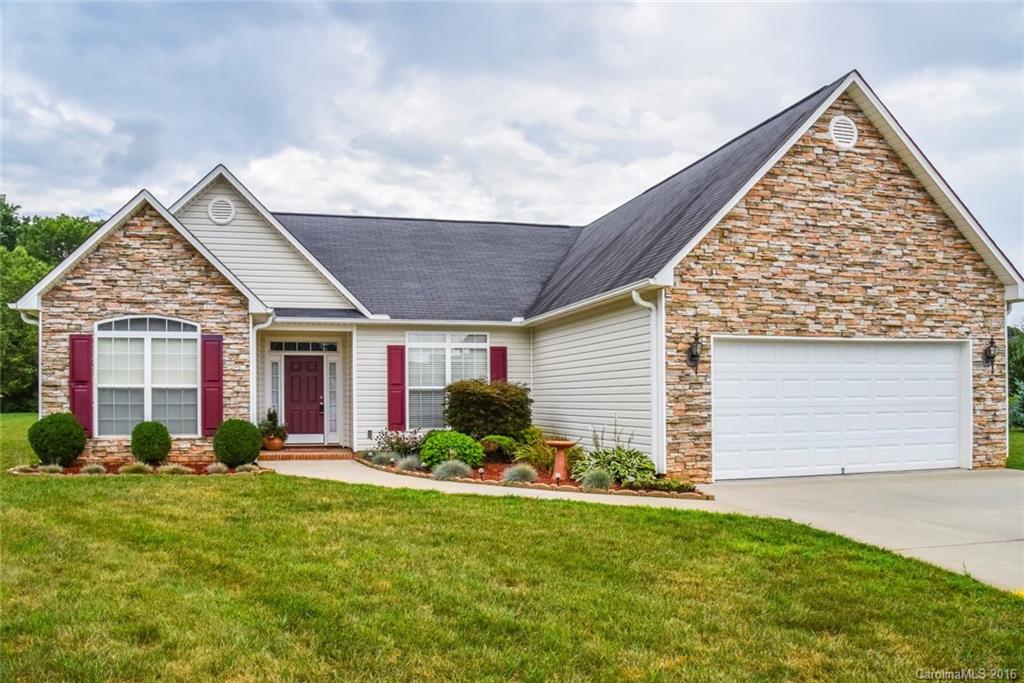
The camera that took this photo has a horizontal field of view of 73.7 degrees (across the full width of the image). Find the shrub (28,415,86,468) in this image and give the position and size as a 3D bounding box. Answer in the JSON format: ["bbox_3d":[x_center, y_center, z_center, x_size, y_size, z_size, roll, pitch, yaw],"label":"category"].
[{"bbox_3d":[-7.290,1.580,10.950,0.820,0.860,0.820,1,-3,-14],"label":"shrub"}]

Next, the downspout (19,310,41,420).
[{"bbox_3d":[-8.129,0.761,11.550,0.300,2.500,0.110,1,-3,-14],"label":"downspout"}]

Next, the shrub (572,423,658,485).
[{"bbox_3d":[1.598,1.787,10.750,1.240,0.850,1.000,0,-2,-16],"label":"shrub"}]

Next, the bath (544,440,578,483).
[{"bbox_3d":[0.747,1.785,10.200,0.460,0.600,0.460,1,-3,-14],"label":"bath"}]

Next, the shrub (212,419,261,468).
[{"bbox_3d":[-4.664,1.742,11.600,0.780,0.820,0.780,1,-3,-14],"label":"shrub"}]

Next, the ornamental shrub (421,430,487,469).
[{"bbox_3d":[-1.037,1.874,11.900,1.050,0.640,1.000,1,-3,-14],"label":"ornamental shrub"}]

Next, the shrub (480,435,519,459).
[{"bbox_3d":[-0.245,2.090,13.400,0.740,0.540,0.700,0,-2,0],"label":"shrub"}]

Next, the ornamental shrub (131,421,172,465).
[{"bbox_3d":[-6.257,1.767,11.850,0.710,0.780,0.710,0,-2,-9],"label":"ornamental shrub"}]

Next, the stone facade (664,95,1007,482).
[{"bbox_3d":[5.576,-0.946,11.445,6.850,6.270,0.300,0,-2,-16],"label":"stone facade"}]

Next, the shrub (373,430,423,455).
[{"bbox_3d":[-2.126,1.918,12.900,0.920,0.520,0.800,1,-3,-14],"label":"shrub"}]

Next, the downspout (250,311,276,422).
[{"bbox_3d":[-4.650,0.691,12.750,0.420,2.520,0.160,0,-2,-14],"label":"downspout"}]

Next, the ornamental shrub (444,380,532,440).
[{"bbox_3d":[-0.492,1.519,14.300,1.830,1.420,1.550,0,-2,-14],"label":"ornamental shrub"}]

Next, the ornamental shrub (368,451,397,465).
[{"bbox_3d":[-2.561,2.294,13.500,0.530,0.290,0.500,0,-2,-14],"label":"ornamental shrub"}]

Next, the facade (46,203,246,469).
[{"bbox_3d":[-6.564,-0.131,12.393,3.500,4.730,0.300,0,-2,-9],"label":"facade"}]

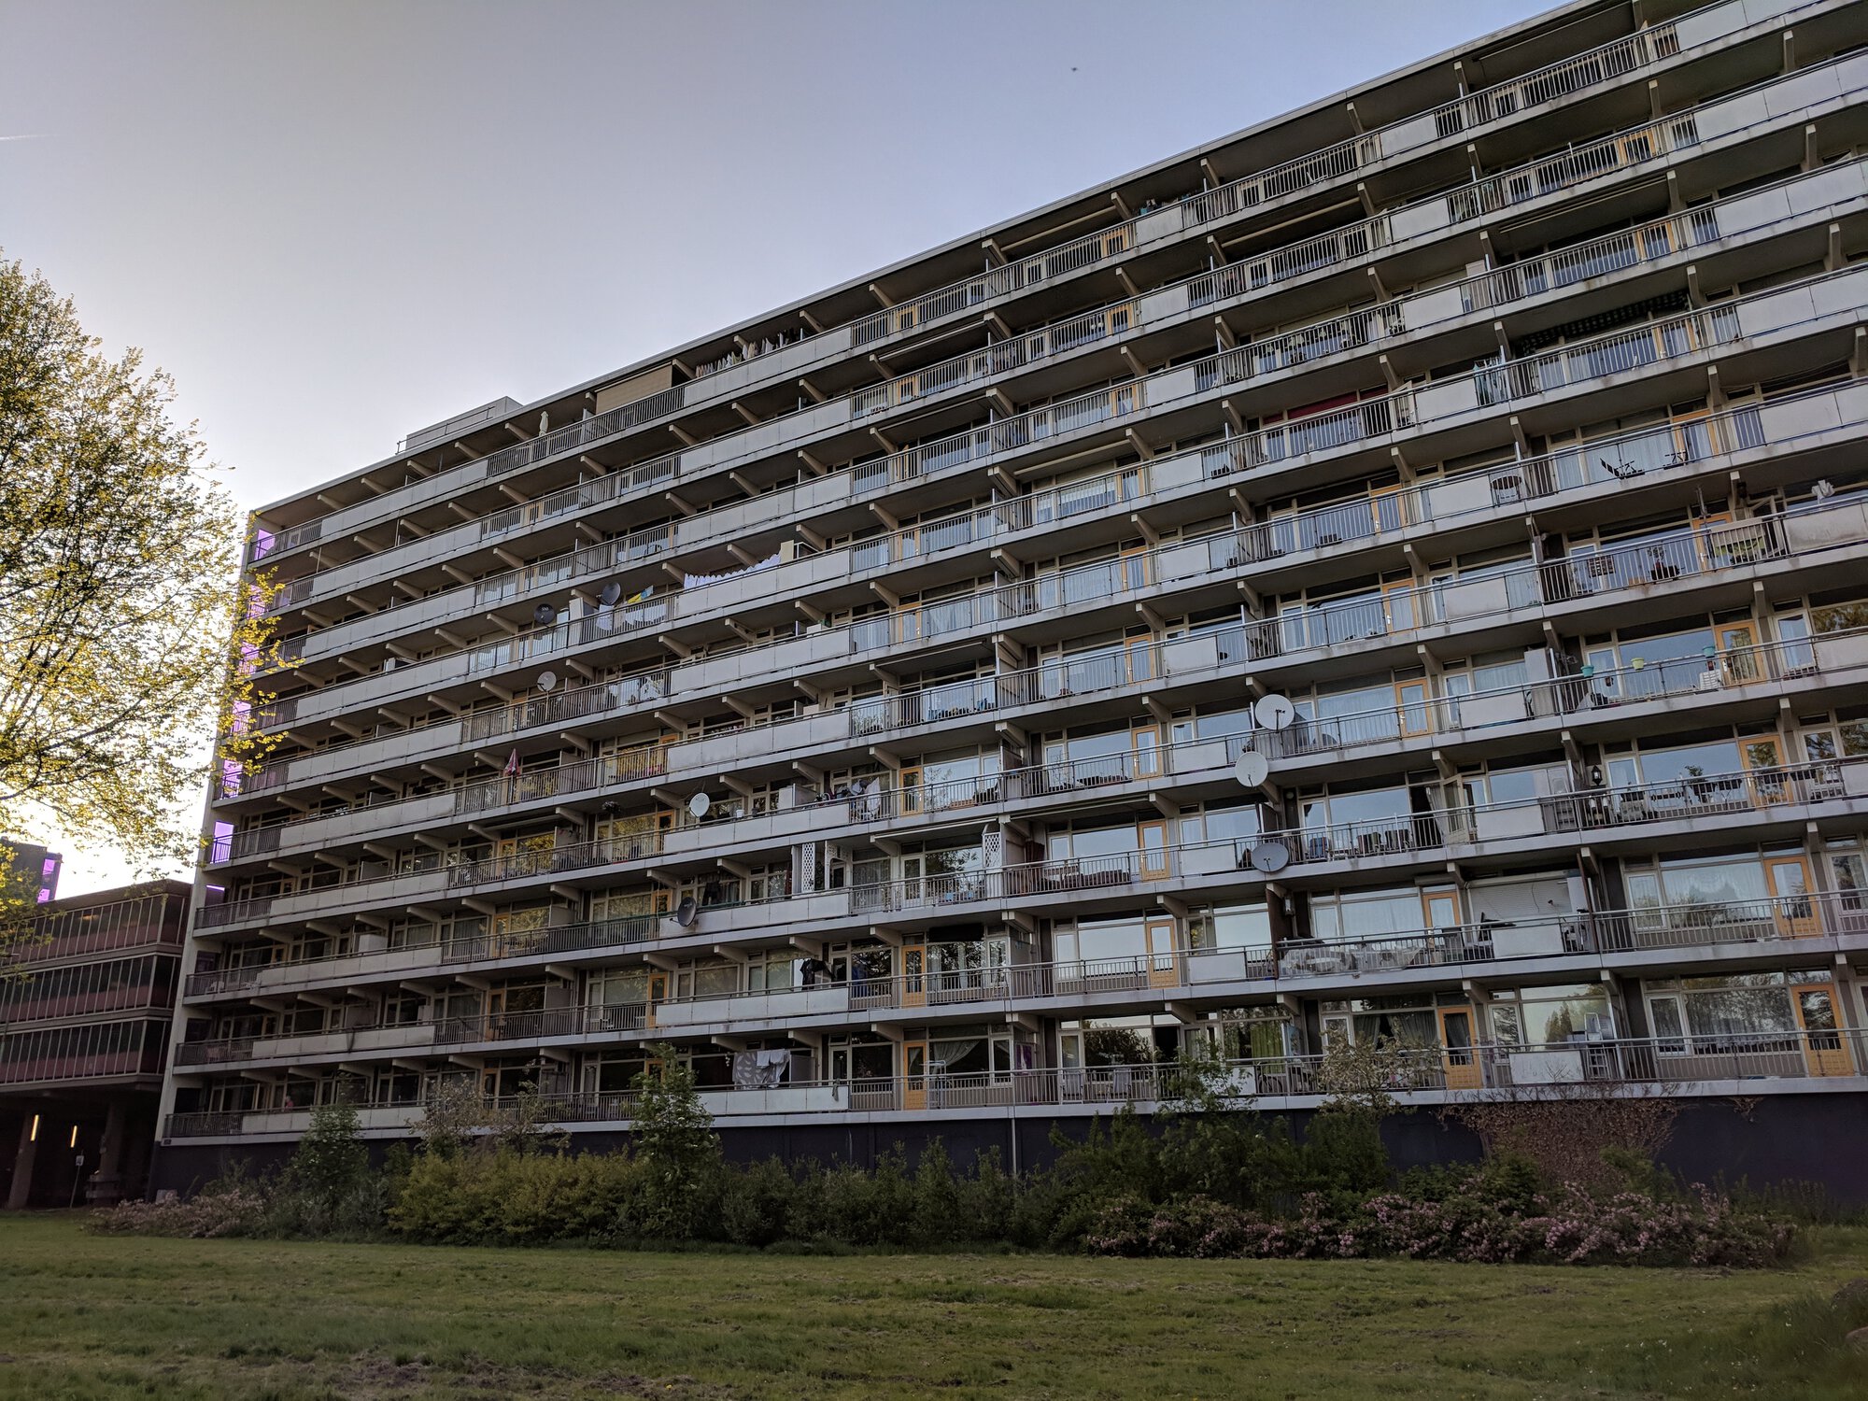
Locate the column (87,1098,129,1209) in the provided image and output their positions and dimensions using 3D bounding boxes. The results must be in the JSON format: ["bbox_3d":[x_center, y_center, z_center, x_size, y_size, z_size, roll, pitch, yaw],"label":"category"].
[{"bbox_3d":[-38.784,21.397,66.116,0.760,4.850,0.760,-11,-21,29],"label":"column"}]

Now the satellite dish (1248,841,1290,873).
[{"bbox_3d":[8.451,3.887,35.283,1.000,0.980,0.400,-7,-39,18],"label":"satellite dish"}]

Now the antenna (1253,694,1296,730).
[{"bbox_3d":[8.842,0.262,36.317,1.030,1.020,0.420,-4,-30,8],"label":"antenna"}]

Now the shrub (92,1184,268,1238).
[{"bbox_3d":[-20.878,14.087,38.792,5.000,1.200,2.000,-11,-21,29],"label":"shrub"}]

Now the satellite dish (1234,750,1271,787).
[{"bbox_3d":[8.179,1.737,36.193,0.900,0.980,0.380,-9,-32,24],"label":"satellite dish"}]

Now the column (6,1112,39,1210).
[{"bbox_3d":[-45.019,22.745,69.616,0.640,4.750,0.640,-11,-21,29],"label":"column"}]

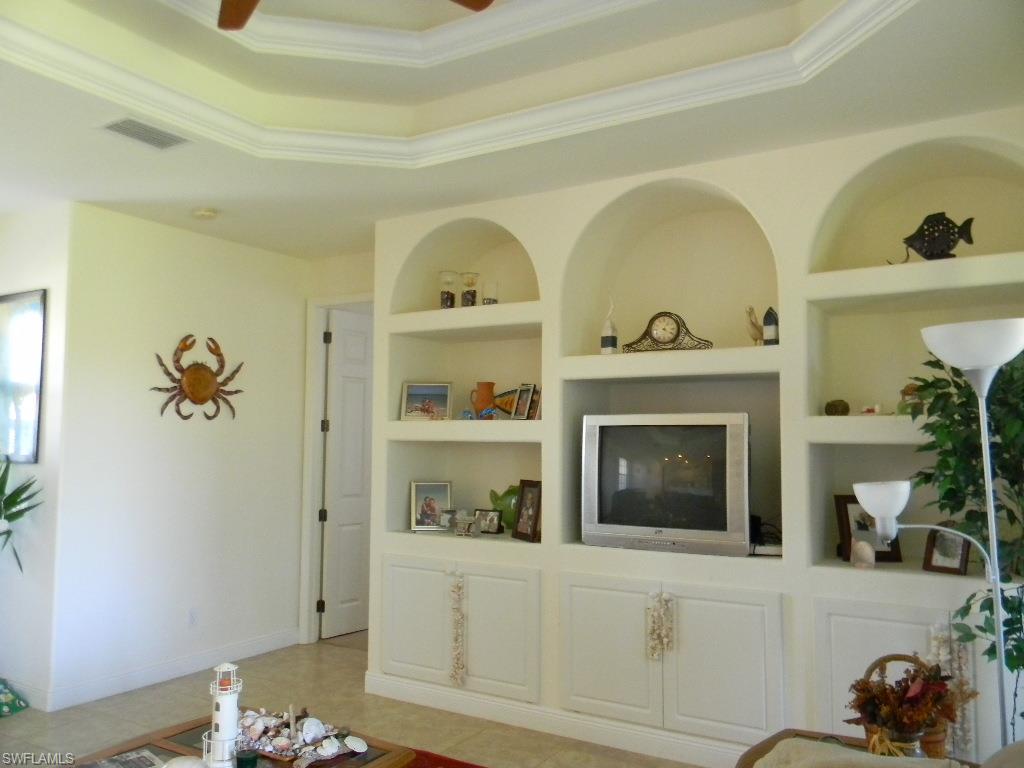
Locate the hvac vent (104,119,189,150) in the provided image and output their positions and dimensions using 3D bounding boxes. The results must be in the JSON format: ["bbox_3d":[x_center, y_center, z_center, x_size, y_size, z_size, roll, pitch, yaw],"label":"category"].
[{"bbox_3d":[-1.617,-1.094,3.668,0.219,0.018,0.327,-2,-5,31],"label":"hvac vent"}]

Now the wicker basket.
[{"bbox_3d":[1.094,0.909,2.317,0.214,0.302,0.210,-2,-5,31],"label":"wicker basket"}]

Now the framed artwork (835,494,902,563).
[{"bbox_3d":[1.667,0.680,3.887,0.264,0.315,0.025,0,-24,5],"label":"framed artwork"}]

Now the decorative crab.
[{"bbox_3d":[-1.995,-0.043,5.352,0.060,0.553,0.718,-2,-5,31],"label":"decorative crab"}]

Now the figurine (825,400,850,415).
[{"bbox_3d":[1.472,0.113,3.777,0.109,0.077,0.090,-2,-5,30],"label":"figurine"}]

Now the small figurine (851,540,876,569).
[{"bbox_3d":[1.538,0.745,3.623,0.105,0.120,0.090,-2,-5,30],"label":"small figurine"}]

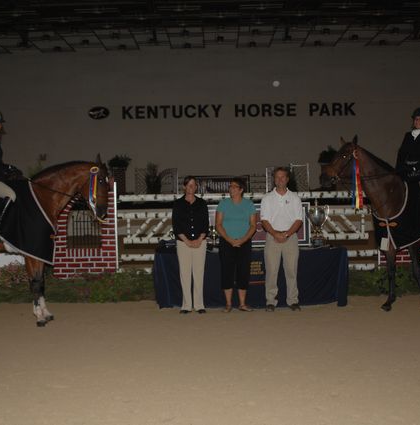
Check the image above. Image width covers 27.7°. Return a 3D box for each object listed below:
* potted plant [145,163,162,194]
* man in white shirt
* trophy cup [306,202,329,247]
[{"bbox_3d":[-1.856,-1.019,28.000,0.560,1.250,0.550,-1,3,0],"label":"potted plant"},{"bbox_3d":[0.891,0.336,10.630,0.530,1.780,0.340,-1,3,2],"label":"man in white shirt"},{"bbox_3d":[1.434,0.154,11.314,0.310,0.600,0.220,-1,3,-1],"label":"trophy cup"}]

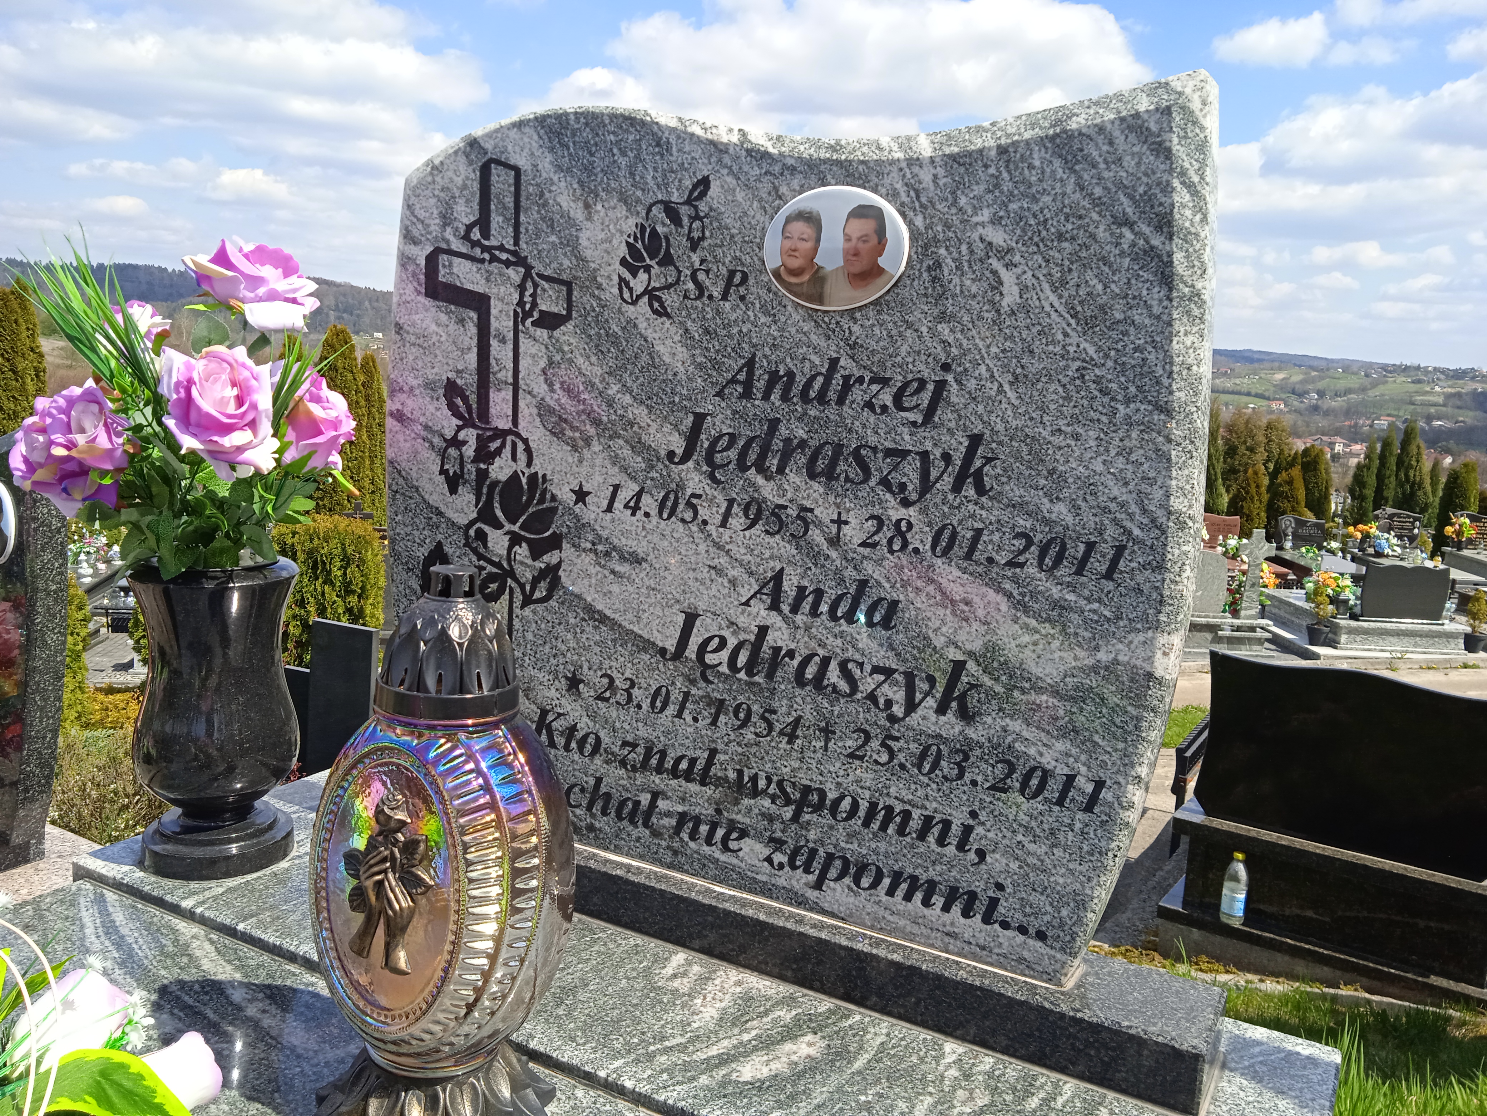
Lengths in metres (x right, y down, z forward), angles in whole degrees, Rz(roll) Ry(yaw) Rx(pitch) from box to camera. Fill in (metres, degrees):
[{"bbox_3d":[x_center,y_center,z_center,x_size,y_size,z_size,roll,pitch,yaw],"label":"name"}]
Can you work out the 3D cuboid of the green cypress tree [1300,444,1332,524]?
[{"bbox_3d":[12.068,-1.416,25.500,0.680,2.000,0.680,4,9,0],"label":"green cypress tree"}]

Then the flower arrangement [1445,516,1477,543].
[{"bbox_3d":[11.331,-0.440,19.000,0.500,0.440,0.450,4,9,0],"label":"flower arrangement"}]

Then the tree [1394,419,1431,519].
[{"bbox_3d":[14.627,-1.740,26.500,0.780,2.624,0.780,4,9,0],"label":"tree"}]

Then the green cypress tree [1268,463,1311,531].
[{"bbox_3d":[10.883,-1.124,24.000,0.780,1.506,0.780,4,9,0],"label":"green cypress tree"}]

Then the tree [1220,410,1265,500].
[{"bbox_3d":[12.357,-2.231,30.000,1.020,3.030,1.020,4,9,0],"label":"tree"}]

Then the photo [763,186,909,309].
[{"bbox_3d":[0.080,-0.269,1.046,0.137,0.105,0.010,8,10,27],"label":"photo"}]

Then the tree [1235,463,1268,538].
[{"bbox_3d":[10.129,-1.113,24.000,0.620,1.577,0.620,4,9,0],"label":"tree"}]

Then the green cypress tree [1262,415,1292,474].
[{"bbox_3d":[13.227,-2.144,30.000,0.850,2.912,0.850,4,9,0],"label":"green cypress tree"}]

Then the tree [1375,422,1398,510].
[{"bbox_3d":[14.128,-1.715,26.500,0.550,2.520,0.550,4,9,0],"label":"tree"}]

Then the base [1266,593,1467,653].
[{"bbox_3d":[7.215,0.739,14.117,1.533,0.300,1.808,4,9,0],"label":"base"}]

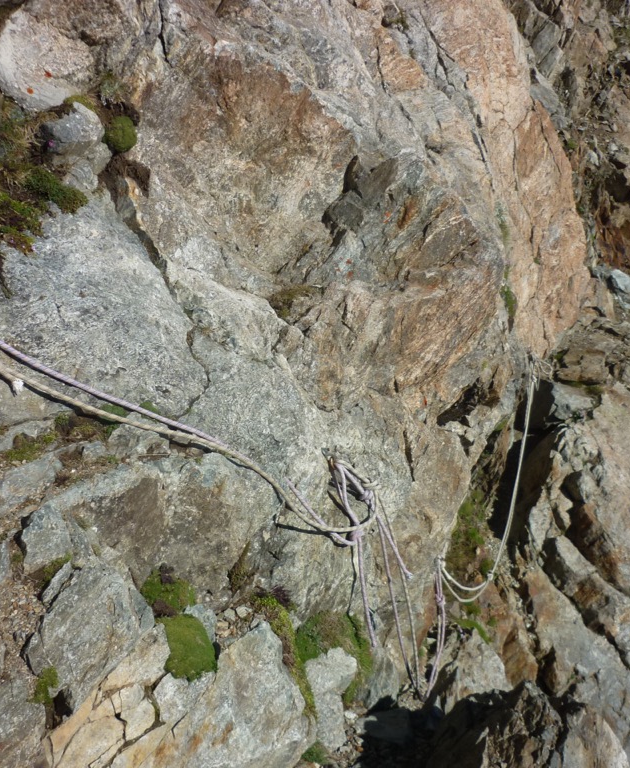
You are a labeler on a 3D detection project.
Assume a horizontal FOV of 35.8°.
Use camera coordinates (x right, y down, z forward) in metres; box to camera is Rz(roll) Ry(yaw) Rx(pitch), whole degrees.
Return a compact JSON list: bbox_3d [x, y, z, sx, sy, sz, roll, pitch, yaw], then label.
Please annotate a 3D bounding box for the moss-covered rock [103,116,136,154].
[{"bbox_3d":[-0.471,-0.598,2.350,0.078,0.084,0.075,-1,29,6],"label":"moss-covered rock"}]

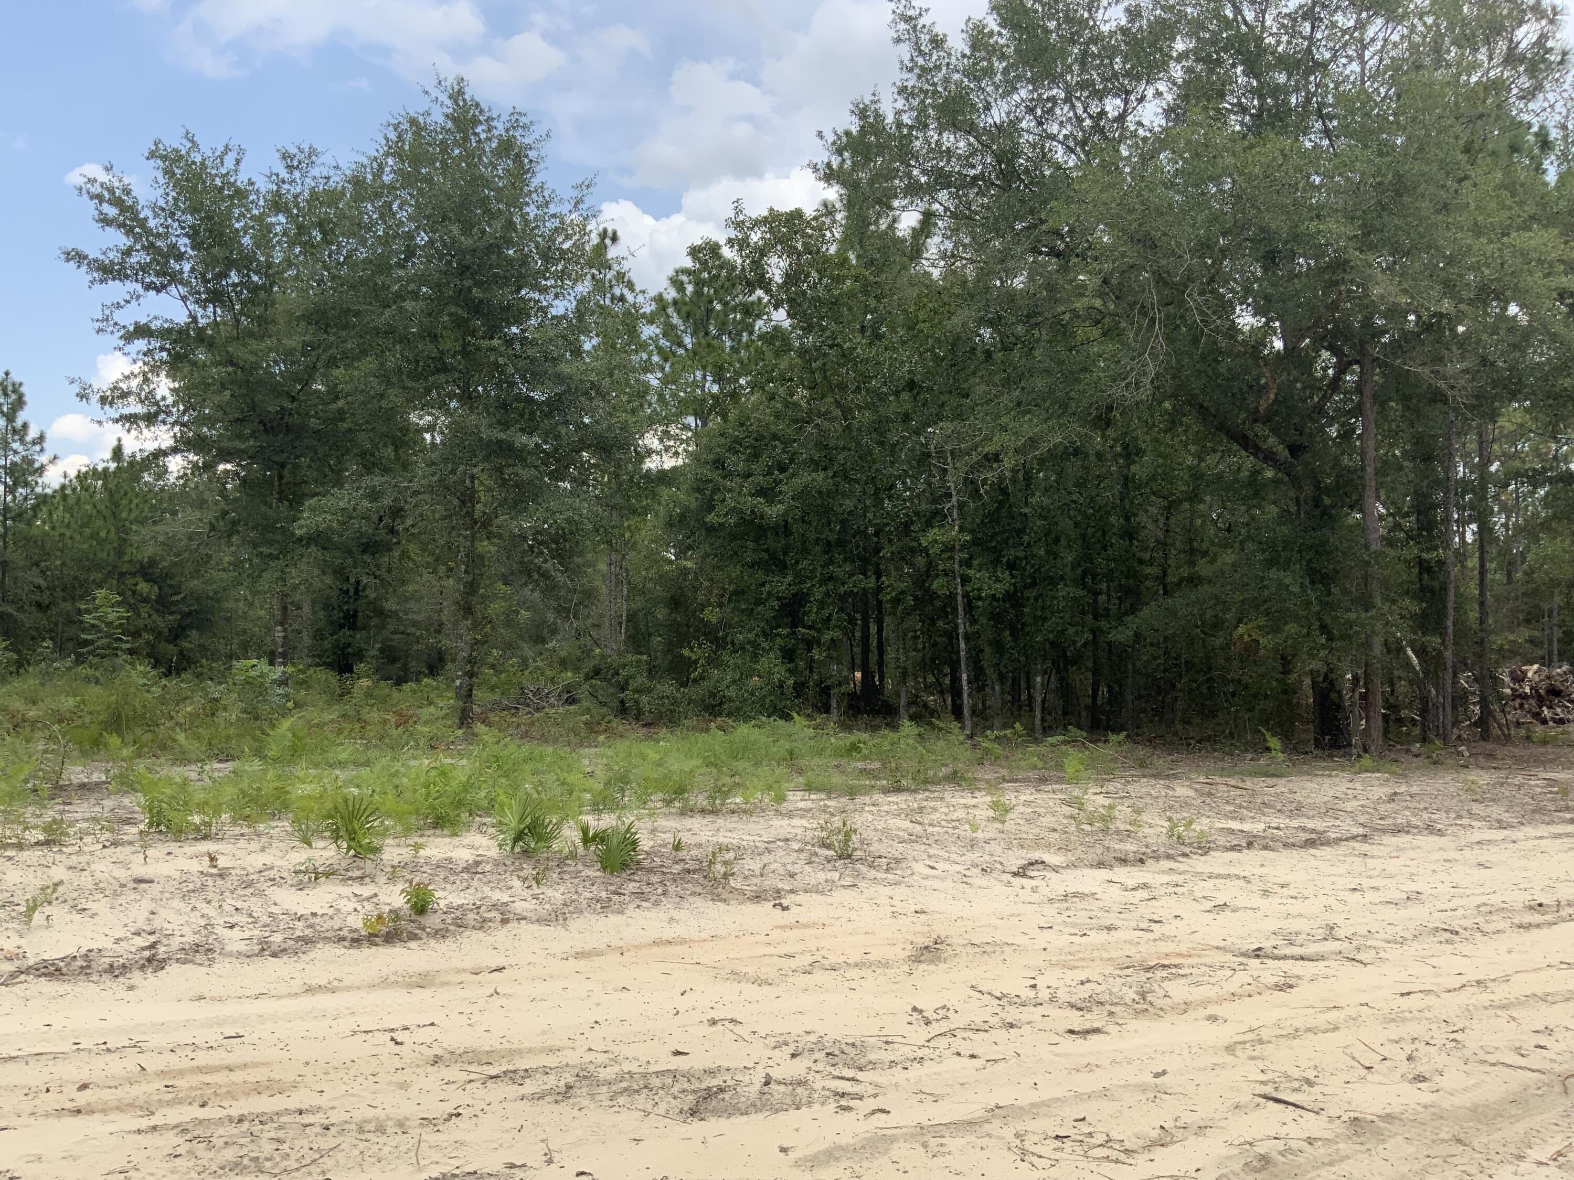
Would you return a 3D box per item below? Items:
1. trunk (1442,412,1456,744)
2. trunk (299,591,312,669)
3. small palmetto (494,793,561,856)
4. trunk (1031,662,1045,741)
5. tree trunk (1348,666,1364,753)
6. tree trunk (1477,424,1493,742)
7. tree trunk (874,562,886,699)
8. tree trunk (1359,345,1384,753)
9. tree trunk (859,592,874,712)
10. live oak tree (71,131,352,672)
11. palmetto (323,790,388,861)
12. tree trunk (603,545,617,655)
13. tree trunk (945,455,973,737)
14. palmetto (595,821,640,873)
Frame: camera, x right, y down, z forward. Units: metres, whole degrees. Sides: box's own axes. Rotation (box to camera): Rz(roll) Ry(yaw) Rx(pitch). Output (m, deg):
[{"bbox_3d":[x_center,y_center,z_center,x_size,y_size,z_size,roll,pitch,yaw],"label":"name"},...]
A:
[{"bbox_3d":[11.512,-0.231,22.924,0.170,5.806,0.170,2,-3,0],"label":"trunk"},{"bbox_3d":[-12.014,0.999,32.990,0.200,1.969,0.200,-1,-3,0],"label":"trunk"},{"bbox_3d":[-2.036,1.843,10.348,0.530,0.489,0.450,0,-3,0],"label":"small palmetto"},{"bbox_3d":[4.510,1.982,23.622,0.170,1.428,0.170,-1,-3,0],"label":"trunk"},{"bbox_3d":[8.066,1.692,18.700,0.190,1.240,0.180,0,-2,0],"label":"tree trunk"},{"bbox_3d":[12.376,-0.147,23.396,0.180,5.660,0.180,1,-3,0],"label":"tree trunk"},{"bbox_3d":[2.062,0.875,28.991,0.170,3.028,0.170,-1,-3,0],"label":"tree trunk"},{"bbox_3d":[8.292,-0.584,18.700,0.340,5.790,0.320,0,-2,0],"label":"tree trunk"},{"bbox_3d":[1.624,1.259,27.000,0.280,2.440,0.260,0,-2,0],"label":"tree trunk"},{"bbox_3d":[-12.532,-3.774,28.500,6.400,12.090,6.200,0,-2,0],"label":"live oak tree"},{"bbox_3d":[-3.351,1.821,10.223,0.490,0.521,0.450,0,-3,0],"label":"palmetto"},{"bbox_3d":[-4.566,0.254,34.000,0.300,2.820,0.280,0,-2,0],"label":"tree trunk"},{"bbox_3d":[2.820,0.091,21.600,0.400,4.630,0.300,0,-2,0],"label":"tree trunk"},{"bbox_3d":[-1.162,1.758,9.000,0.330,0.360,0.320,0,-2,0],"label":"palmetto"}]

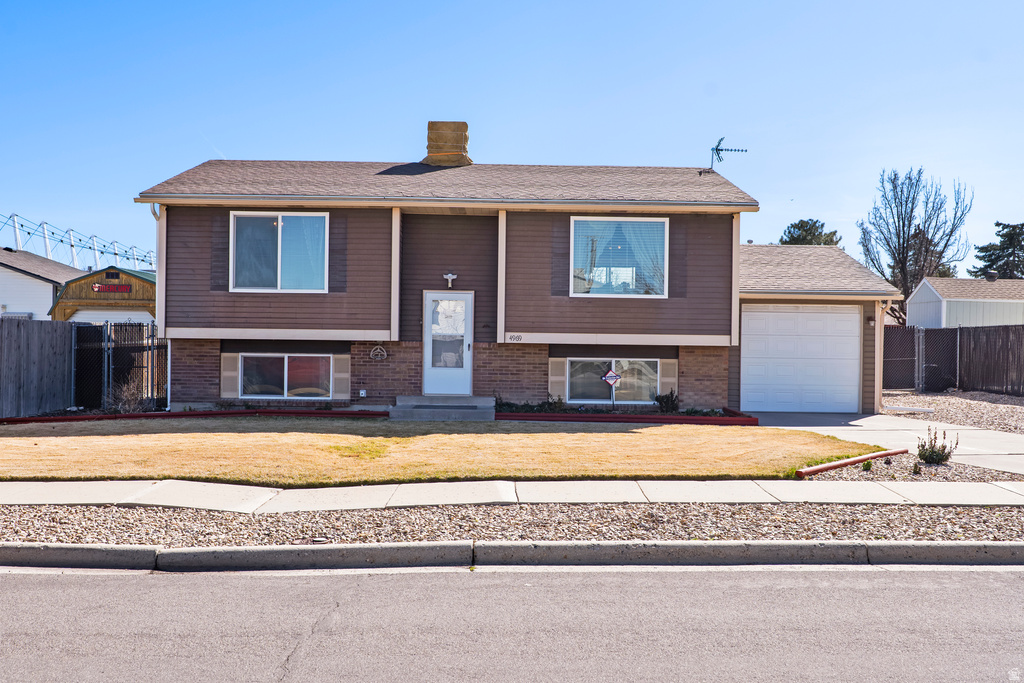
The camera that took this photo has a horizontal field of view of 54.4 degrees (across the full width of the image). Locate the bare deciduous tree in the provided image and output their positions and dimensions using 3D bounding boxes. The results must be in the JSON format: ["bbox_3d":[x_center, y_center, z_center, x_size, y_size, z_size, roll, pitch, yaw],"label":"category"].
[{"bbox_3d":[16.197,-2.804,40.006,4.600,8.450,4.600,1,0,-1],"label":"bare deciduous tree"}]

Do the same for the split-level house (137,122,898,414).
[{"bbox_3d":[0.336,-1.742,22.645,14.630,6.280,8.600,1,0,-1],"label":"split-level house"}]

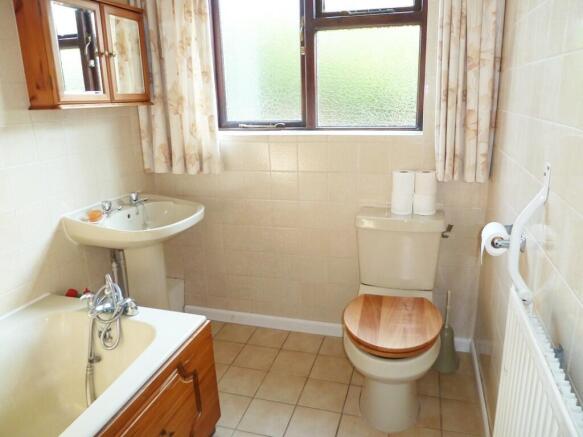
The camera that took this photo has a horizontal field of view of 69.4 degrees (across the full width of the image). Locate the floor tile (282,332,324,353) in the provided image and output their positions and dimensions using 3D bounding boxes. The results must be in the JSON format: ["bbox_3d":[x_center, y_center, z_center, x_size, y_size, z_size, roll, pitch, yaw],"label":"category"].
[{"bbox_3d":[0.068,0.683,2.328,0.197,0.010,0.190,3,17,16],"label":"floor tile"}]

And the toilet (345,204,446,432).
[{"bbox_3d":[0.449,0.413,1.829,0.395,0.760,0.715,3,17,16],"label":"toilet"}]

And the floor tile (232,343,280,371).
[{"bbox_3d":[-0.179,0.727,2.204,0.197,0.010,0.197,3,17,16],"label":"floor tile"}]

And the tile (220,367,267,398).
[{"bbox_3d":[-0.237,0.781,2.020,0.197,0.010,0.197,3,17,16],"label":"tile"}]

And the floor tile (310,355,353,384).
[{"bbox_3d":[0.202,0.740,2.076,0.200,0.010,0.199,3,17,16],"label":"floor tile"}]

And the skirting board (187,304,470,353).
[{"bbox_3d":[0.138,0.611,2.364,1.630,0.080,0.017,3,17,16],"label":"skirting board"}]

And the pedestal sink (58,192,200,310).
[{"bbox_3d":[-0.675,0.347,2.050,0.500,0.825,0.540,3,17,16],"label":"pedestal sink"}]

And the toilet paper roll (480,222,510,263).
[{"bbox_3d":[0.691,0.073,1.438,0.090,0.090,0.102,3,17,16],"label":"toilet paper roll"}]

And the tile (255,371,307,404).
[{"bbox_3d":[-0.045,0.791,1.963,0.197,0.010,0.197,3,17,16],"label":"tile"}]

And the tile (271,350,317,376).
[{"bbox_3d":[0.010,0.732,2.130,0.200,0.010,0.199,3,17,16],"label":"tile"}]

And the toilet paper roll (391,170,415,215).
[{"bbox_3d":[0.527,-0.125,1.972,0.104,0.197,0.104,3,17,16],"label":"toilet paper roll"}]

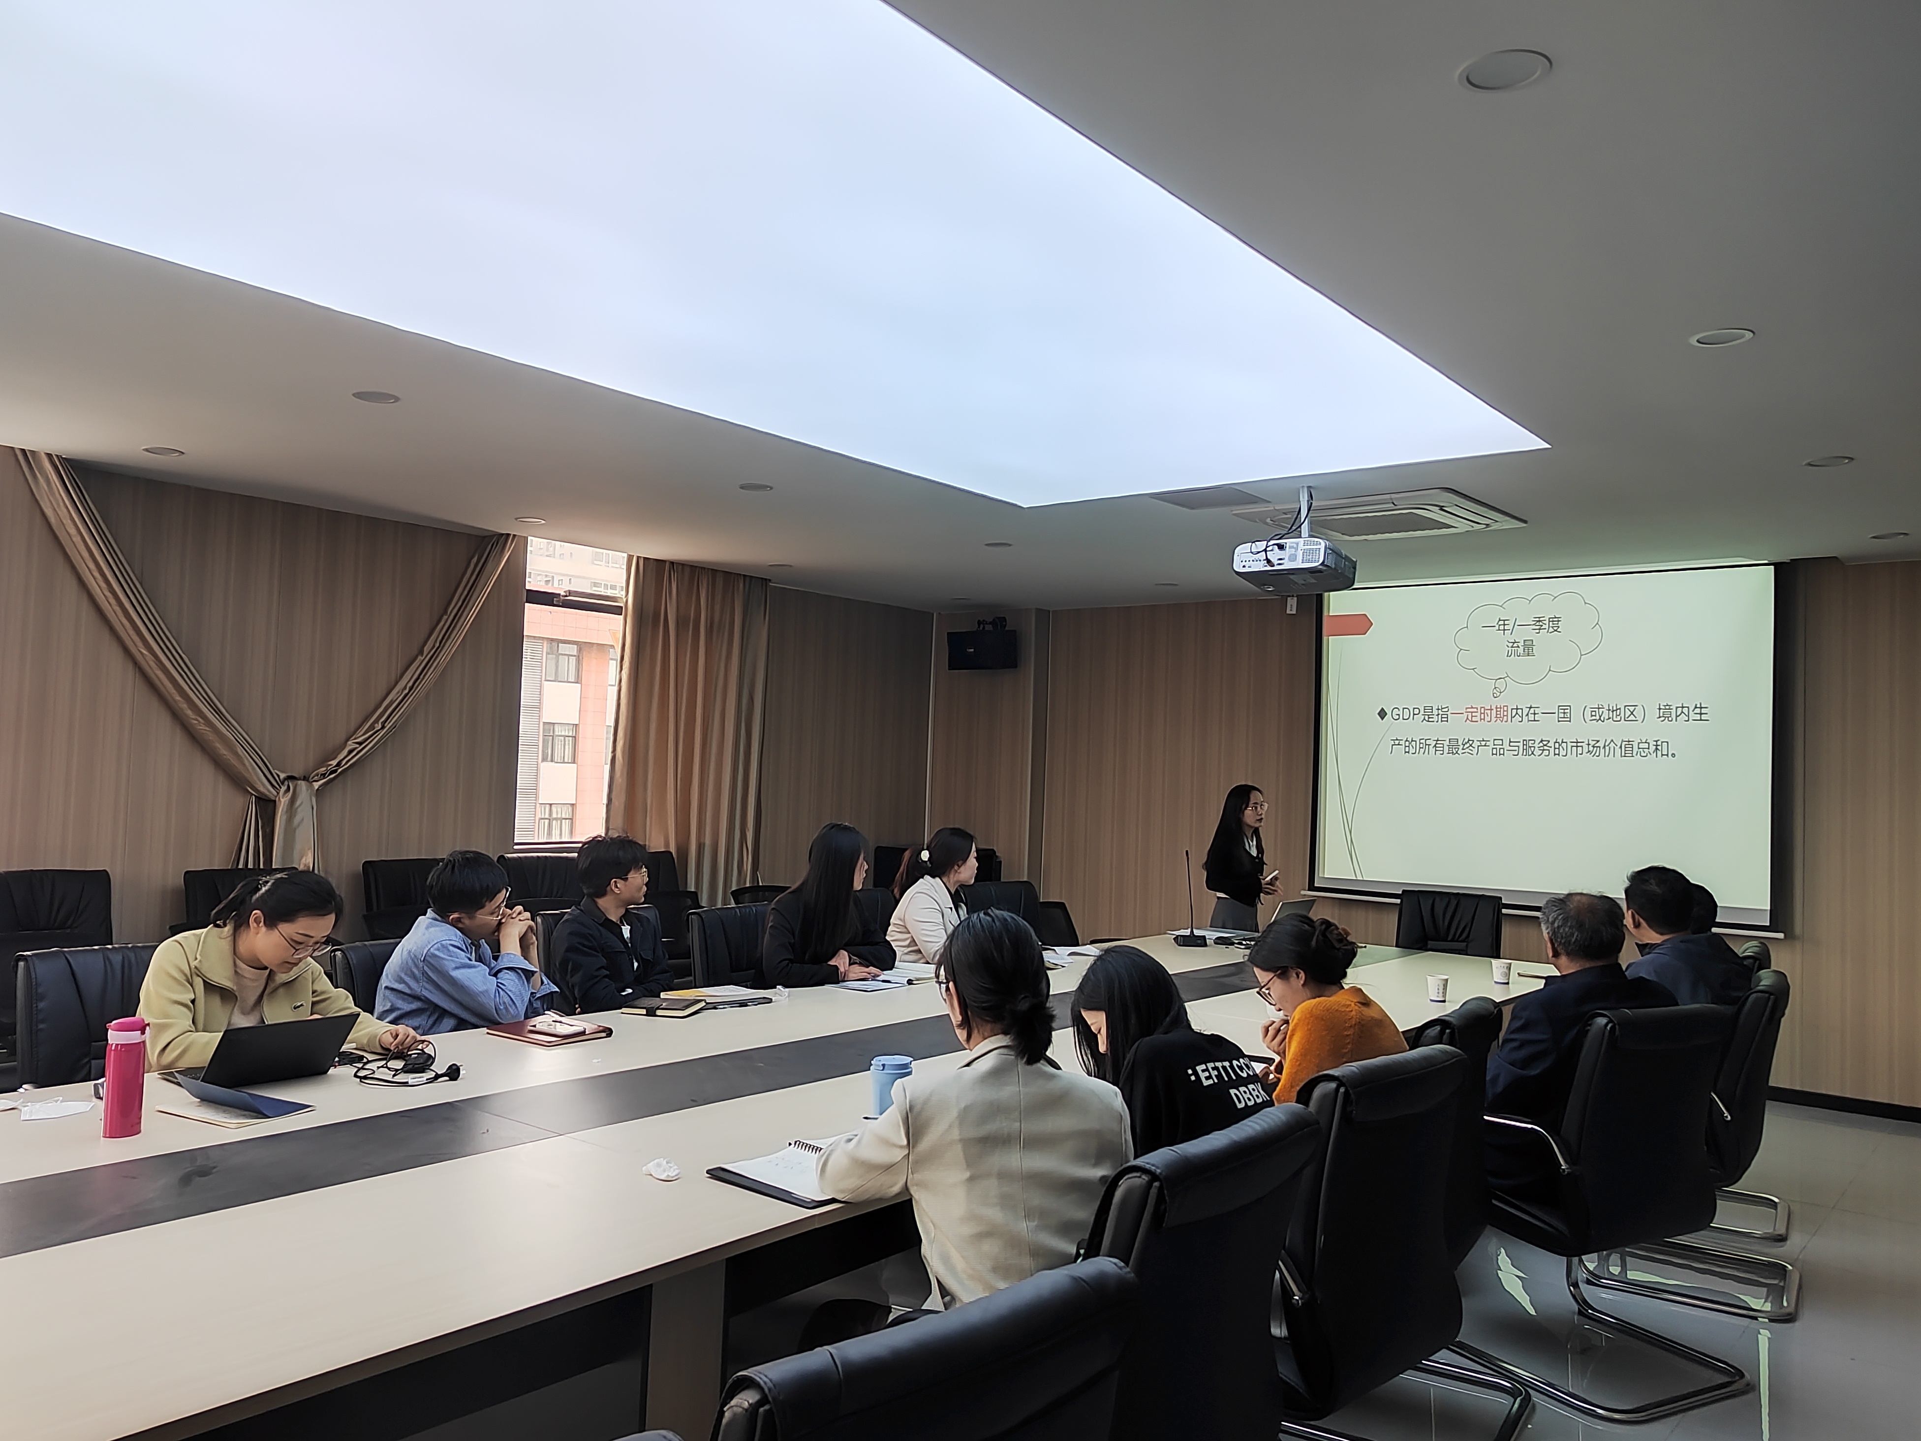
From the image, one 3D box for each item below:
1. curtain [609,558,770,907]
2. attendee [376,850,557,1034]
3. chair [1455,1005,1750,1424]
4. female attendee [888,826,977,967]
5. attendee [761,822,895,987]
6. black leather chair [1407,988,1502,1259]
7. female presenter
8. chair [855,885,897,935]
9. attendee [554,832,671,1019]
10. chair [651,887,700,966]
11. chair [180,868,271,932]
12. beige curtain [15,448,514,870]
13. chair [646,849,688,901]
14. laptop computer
[{"bbox_3d":[-1.714,0.398,8.680,0.200,2.700,1.200,0,-3,40],"label":"curtain"},{"bbox_3d":[-1.431,0.997,3.967,0.700,1.220,0.500,1,-2,23],"label":"attendee"},{"bbox_3d":[1.713,1.233,3.761,0.620,0.980,0.650,3,-2,-28],"label":"chair"},{"bbox_3d":[-0.023,1.189,6.475,0.720,1.310,0.500,1,-2,14],"label":"female attendee"},{"bbox_3d":[-0.574,1.046,5.212,0.720,1.310,0.540,1,-2,31],"label":"attendee"},{"bbox_3d":[1.070,1.213,3.496,0.620,0.965,0.570,1,-2,30],"label":"black leather chair"},{"bbox_3d":[1.524,1.091,7.478,0.320,1.530,0.450,0,-3,39],"label":"female presenter"},{"bbox_3d":[-0.312,1.329,6.469,0.620,1.010,0.580,0,-3,37],"label":"chair"},{"bbox_3d":[-1.152,1.023,4.600,0.720,1.270,0.500,1,-2,31],"label":"attendee"},{"bbox_3d":[-1.466,1.376,7.365,0.570,0.910,0.560,0,-3,39],"label":"chair"},{"bbox_3d":[-3.027,1.137,5.945,0.640,0.980,0.600,0,-3,40],"label":"chair"},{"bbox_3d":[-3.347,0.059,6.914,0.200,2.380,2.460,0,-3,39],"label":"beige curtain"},{"bbox_3d":[-1.752,1.329,8.312,0.620,1.030,0.580,0,-3,39],"label":"chair"},{"bbox_3d":[-1.626,0.754,3.214,0.340,0.175,0.305,0,-3,39],"label":"laptop computer"}]

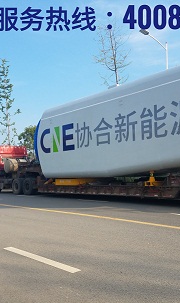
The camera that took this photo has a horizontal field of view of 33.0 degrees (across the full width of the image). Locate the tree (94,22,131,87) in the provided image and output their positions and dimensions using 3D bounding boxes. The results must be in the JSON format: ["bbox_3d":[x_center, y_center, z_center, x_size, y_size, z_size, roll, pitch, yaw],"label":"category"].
[{"bbox_3d":[1.583,-3.004,19.600,2.400,10.800,2.400,0,-4,-44],"label":"tree"}]

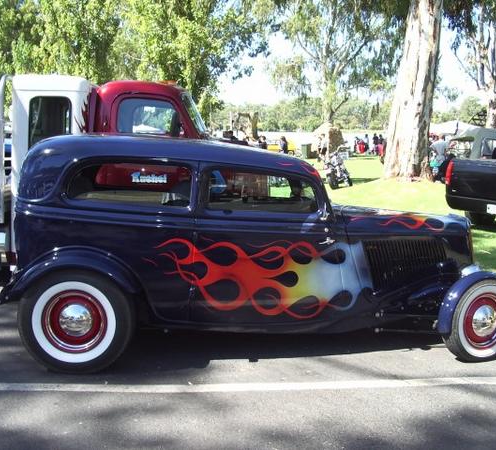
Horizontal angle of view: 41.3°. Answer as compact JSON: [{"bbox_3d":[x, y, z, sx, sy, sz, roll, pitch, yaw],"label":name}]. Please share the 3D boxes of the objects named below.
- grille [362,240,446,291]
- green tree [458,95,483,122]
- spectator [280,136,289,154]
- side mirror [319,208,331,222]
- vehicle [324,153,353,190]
[{"bbox_3d":[1.164,0.282,4.884,0.660,0.390,0.080,-2,9,-14],"label":"grille"},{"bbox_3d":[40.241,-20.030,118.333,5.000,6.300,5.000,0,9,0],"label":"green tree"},{"bbox_3d":[2.252,-4.655,40.764,0.360,1.630,0.480,1,9,6],"label":"spectator"},{"bbox_3d":[0.524,-0.072,4.510,0.060,0.110,0.100,-1,9,-9],"label":"side mirror"},{"bbox_3d":[2.400,-1.531,17.064,0.720,1.130,2.000,4,10,25],"label":"vehicle"}]

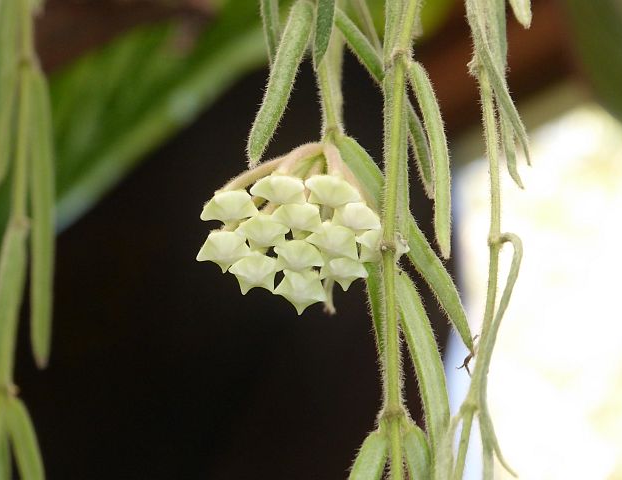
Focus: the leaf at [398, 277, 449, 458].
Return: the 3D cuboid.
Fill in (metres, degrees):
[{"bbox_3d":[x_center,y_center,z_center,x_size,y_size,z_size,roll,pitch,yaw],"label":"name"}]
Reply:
[{"bbox_3d":[0.021,0.023,0.680,0.005,0.036,0.006,-12,0,0],"label":"leaf"}]

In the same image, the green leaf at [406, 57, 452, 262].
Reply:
[{"bbox_3d":[0.023,-0.015,0.680,0.004,0.037,0.005,-10,0,0],"label":"green leaf"}]

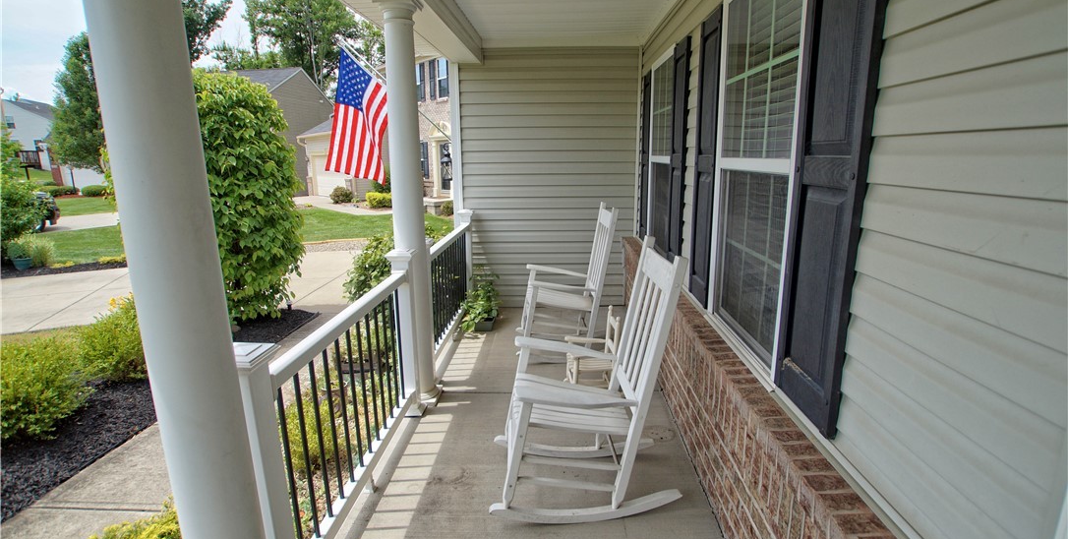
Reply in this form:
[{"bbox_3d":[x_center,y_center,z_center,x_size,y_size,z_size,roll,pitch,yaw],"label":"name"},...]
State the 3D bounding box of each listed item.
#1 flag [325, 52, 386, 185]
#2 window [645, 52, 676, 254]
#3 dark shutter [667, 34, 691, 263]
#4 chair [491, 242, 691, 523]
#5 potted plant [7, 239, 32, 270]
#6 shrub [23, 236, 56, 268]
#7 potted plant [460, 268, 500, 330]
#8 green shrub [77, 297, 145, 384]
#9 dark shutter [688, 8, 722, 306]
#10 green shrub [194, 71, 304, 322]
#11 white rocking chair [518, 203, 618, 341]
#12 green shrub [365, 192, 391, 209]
[{"bbox_3d":[-1.903,-1.666,5.200,0.800,1.450,0.250,-1,13,3],"label":"flag"},{"bbox_3d":[1.001,-0.845,3.676,0.100,1.500,0.900,-1,13,3],"label":"window"},{"bbox_3d":[0.936,-0.686,3.068,0.032,1.455,0.375,0,13,3],"label":"dark shutter"},{"bbox_3d":[0.205,0.470,2.191,0.840,1.180,0.650,-1,13,0],"label":"chair"},{"bbox_3d":[-10.922,-0.298,10.078,0.380,0.620,0.380,10,18,41],"label":"potted plant"},{"bbox_3d":[-9.587,-0.343,9.200,0.580,0.620,0.580,-1,13,3],"label":"shrub"},{"bbox_3d":[-0.507,0.246,4.476,0.360,0.550,0.440,-1,13,3],"label":"potted plant"},{"bbox_3d":[-3.825,0.590,4.443,0.760,0.720,0.760,-13,18,-40],"label":"green shrub"},{"bbox_3d":[0.904,-0.549,2.495,0.032,1.455,0.375,0,13,3],"label":"dark shutter"},{"bbox_3d":[-3.697,-0.728,5.439,1.750,2.820,1.750,-10,16,-32],"label":"green shrub"},{"bbox_3d":[0.258,0.093,3.719,0.830,1.150,0.630,-1,13,0],"label":"white rocking chair"},{"bbox_3d":[-6.037,-2.719,18.600,1.200,0.640,1.000,-1,13,3],"label":"green shrub"}]

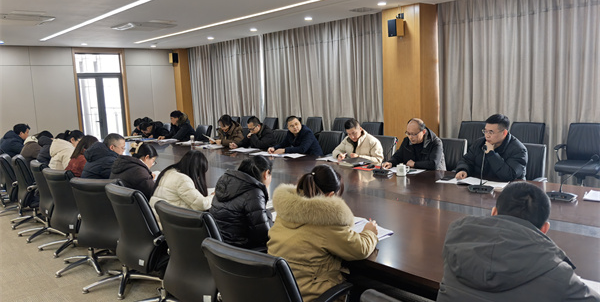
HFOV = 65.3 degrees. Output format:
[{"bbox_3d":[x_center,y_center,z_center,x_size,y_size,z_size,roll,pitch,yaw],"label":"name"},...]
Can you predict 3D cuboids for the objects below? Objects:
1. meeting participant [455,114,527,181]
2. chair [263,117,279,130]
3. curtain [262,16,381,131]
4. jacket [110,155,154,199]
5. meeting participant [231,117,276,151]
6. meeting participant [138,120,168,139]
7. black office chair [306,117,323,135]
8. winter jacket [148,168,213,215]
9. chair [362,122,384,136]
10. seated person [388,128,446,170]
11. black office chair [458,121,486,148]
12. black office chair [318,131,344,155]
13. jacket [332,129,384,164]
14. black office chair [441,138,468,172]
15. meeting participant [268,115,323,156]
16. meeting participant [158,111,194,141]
[{"bbox_3d":[1.831,0.299,4.449,0.800,1.270,0.600,-8,9,-37],"label":"meeting participant"},{"bbox_3d":[-0.756,-0.204,10.044,0.630,0.955,0.620,-10,11,-44],"label":"chair"},{"bbox_3d":[0.470,-1.270,10.364,0.200,2.930,3.650,-9,10,-42],"label":"curtain"},{"bbox_3d":[-1.406,0.336,3.967,0.470,0.590,0.450,3,10,37],"label":"jacket"},{"bbox_3d":[-0.667,0.079,7.212,0.850,1.240,0.620,-9,10,-42],"label":"meeting participant"},{"bbox_3d":[-2.824,-0.075,9.502,0.820,1.100,0.570,-8,9,-34],"label":"meeting participant"},{"bbox_3d":[0.151,-0.212,10.083,0.610,0.960,0.660,4,10,41],"label":"black office chair"},{"bbox_3d":[-0.864,0.397,3.538,0.620,0.600,0.540,-9,10,-42],"label":"winter jacket"},{"bbox_3d":[1.073,0.040,7.643,0.620,0.955,0.630,5,11,43],"label":"chair"},{"bbox_3d":[1.248,0.277,5.042,0.820,1.220,0.600,-9,10,-39],"label":"seated person"},{"bbox_3d":[2.631,0.058,7.287,0.650,0.970,0.620,-9,10,-42],"label":"black office chair"},{"bbox_3d":[0.300,0.238,6.456,0.630,0.955,0.620,-10,11,-44],"label":"black office chair"},{"bbox_3d":[0.638,0.041,5.287,0.550,0.590,0.450,3,10,35],"label":"jacket"},{"bbox_3d":[1.496,0.381,5.266,0.640,0.970,0.580,-9,10,-42],"label":"black office chair"},{"bbox_3d":[0.049,0.165,6.023,0.720,1.240,0.570,-8,9,-35],"label":"meeting participant"},{"bbox_3d":[-2.204,-0.106,8.844,0.800,1.270,0.570,-7,9,-32],"label":"meeting participant"}]

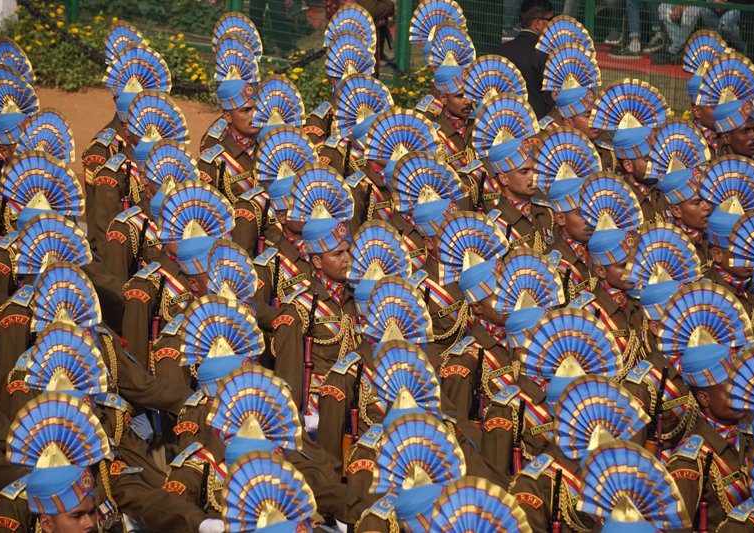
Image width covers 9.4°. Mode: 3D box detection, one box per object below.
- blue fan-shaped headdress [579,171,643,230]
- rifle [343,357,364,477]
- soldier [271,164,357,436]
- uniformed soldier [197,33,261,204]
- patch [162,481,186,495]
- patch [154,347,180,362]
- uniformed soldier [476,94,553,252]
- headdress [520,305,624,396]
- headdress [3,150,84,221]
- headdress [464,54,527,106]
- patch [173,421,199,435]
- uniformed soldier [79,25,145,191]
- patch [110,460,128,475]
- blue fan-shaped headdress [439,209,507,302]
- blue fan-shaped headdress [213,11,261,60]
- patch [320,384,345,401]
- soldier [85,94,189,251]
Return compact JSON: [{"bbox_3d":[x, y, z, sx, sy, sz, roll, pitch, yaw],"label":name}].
[{"bbox_3d":[1.020,-0.290,20.046,0.120,0.270,0.380,9,14,41],"label":"blue fan-shaped headdress"},{"bbox_3d":[-0.127,0.849,19.521,0.220,0.900,0.070,14,9,43],"label":"rifle"},{"bbox_3d":[-0.215,0.547,19.803,0.520,2.000,0.460,-9,14,-40],"label":"soldier"},{"bbox_3d":[-0.740,-0.245,24.768,0.520,1.980,0.560,10,14,42],"label":"uniformed soldier"},{"bbox_3d":[-0.736,0.802,16.625,0.115,0.055,0.020,8,14,37],"label":"patch"},{"bbox_3d":[-0.906,0.379,19.800,0.110,0.055,0.020,7,12,32],"label":"patch"},{"bbox_3d":[0.650,0.163,22.543,0.560,1.980,0.520,-10,15,-44],"label":"uniformed soldier"},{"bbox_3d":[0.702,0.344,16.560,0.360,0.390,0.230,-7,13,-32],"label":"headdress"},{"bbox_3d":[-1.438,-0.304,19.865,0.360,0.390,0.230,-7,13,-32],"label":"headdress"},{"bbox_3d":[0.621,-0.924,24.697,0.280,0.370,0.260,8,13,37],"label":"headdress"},{"bbox_3d":[-0.782,0.661,18.882,0.115,0.055,0.020,6,2,31],"label":"patch"},{"bbox_3d":[-1.431,-0.339,26.301,0.500,2.000,0.580,9,14,41],"label":"uniformed soldier"},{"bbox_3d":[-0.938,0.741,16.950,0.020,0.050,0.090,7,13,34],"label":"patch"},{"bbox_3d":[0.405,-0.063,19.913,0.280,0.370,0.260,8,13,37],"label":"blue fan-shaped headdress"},{"bbox_3d":[-0.782,-1.282,25.700,0.120,0.270,0.380,9,14,41],"label":"blue fan-shaped headdress"},{"bbox_3d":[-0.176,0.498,18.190,0.115,0.055,0.020,9,14,39],"label":"patch"},{"bbox_3d":[-1.063,0.155,21.782,0.520,2.000,0.460,-9,14,-40],"label":"soldier"}]

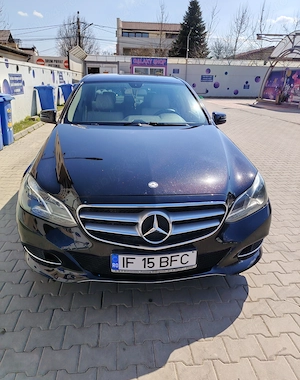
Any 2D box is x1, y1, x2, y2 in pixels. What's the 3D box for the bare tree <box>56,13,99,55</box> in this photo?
[{"bbox_3d":[-10.141,-19.210,38.788,5.800,8.800,5.500,-1,22,-6],"label":"bare tree"}]

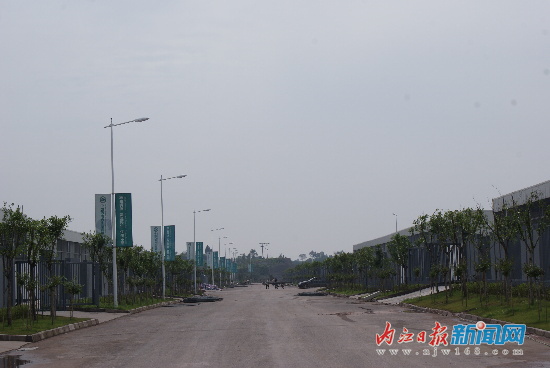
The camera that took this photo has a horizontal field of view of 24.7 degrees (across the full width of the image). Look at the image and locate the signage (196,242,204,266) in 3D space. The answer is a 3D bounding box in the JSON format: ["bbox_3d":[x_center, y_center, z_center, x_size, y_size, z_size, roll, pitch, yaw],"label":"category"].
[{"bbox_3d":[-8.792,8.320,148.000,0.830,2.830,0.080,-1,-4,-1],"label":"signage"}]

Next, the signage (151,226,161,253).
[{"bbox_3d":[-9.528,4.800,100.500,0.830,2.830,0.080,-1,-4,-1],"label":"signage"}]

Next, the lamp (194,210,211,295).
[{"bbox_3d":[-8.558,7.984,147.988,2.200,9.950,0.400,-1,-4,-1],"label":"lamp"}]

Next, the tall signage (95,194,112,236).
[{"bbox_3d":[-9.080,1.970,66.400,0.850,2.830,0.080,-1,-4,-1],"label":"tall signage"}]

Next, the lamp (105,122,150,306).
[{"bbox_3d":[-7.685,1.486,66.390,2.340,10.000,0.400,-1,-4,-1],"label":"lamp"}]

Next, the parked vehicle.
[{"bbox_3d":[5.526,14.224,180.000,4.400,1.550,1.780,1,-5,-26],"label":"parked vehicle"}]

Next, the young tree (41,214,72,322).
[{"bbox_3d":[-8.489,3.229,48.500,1.300,4.150,1.300,-1,-4,-1],"label":"young tree"}]

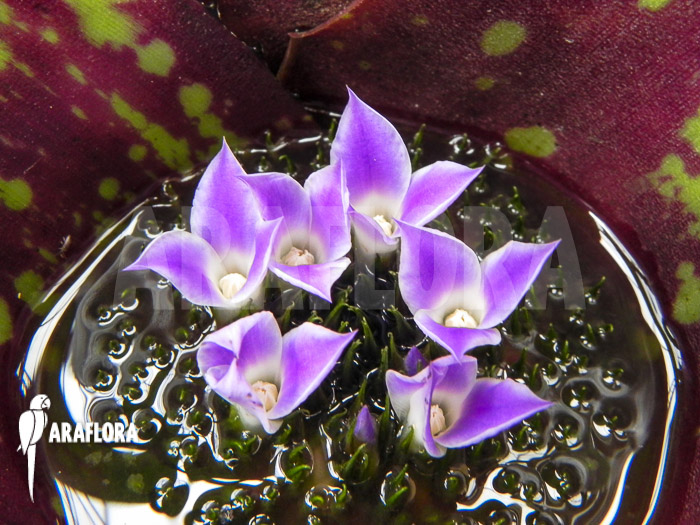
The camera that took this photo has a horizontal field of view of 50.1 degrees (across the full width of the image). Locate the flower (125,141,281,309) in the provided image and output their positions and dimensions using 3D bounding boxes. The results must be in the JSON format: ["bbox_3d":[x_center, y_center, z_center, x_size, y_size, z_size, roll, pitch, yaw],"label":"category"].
[{"bbox_3d":[-0.026,-0.005,0.131,0.028,0.024,0.025,0,45,0],"label":"flower"}]

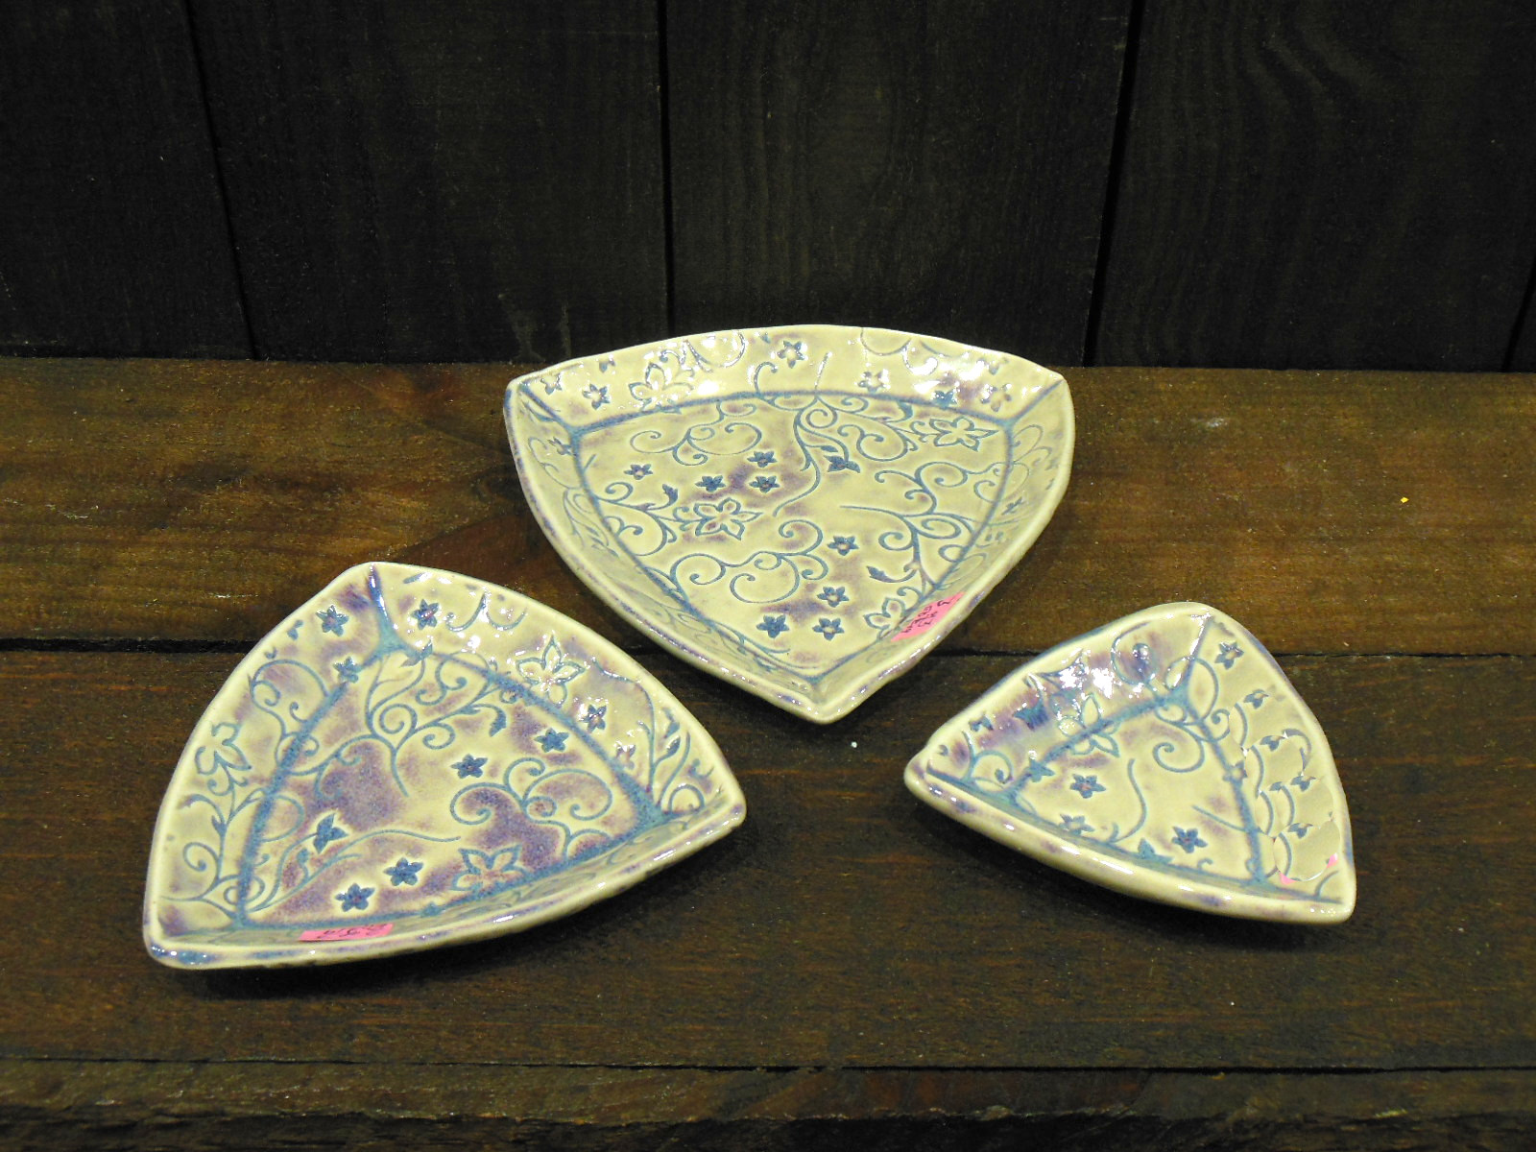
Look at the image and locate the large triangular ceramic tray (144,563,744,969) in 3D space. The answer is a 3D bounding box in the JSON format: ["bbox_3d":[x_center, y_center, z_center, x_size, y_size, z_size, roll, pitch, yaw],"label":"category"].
[{"bbox_3d":[-0.091,0.046,0.503,0.146,0.022,0.146,-12,42,-15],"label":"large triangular ceramic tray"}]

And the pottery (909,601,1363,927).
[{"bbox_3d":[0.104,0.048,0.502,0.114,0.022,0.111,16,43,18],"label":"pottery"}]

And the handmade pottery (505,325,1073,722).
[{"bbox_3d":[0.009,-0.016,0.577,0.182,0.023,0.183,-1,40,-2],"label":"handmade pottery"}]

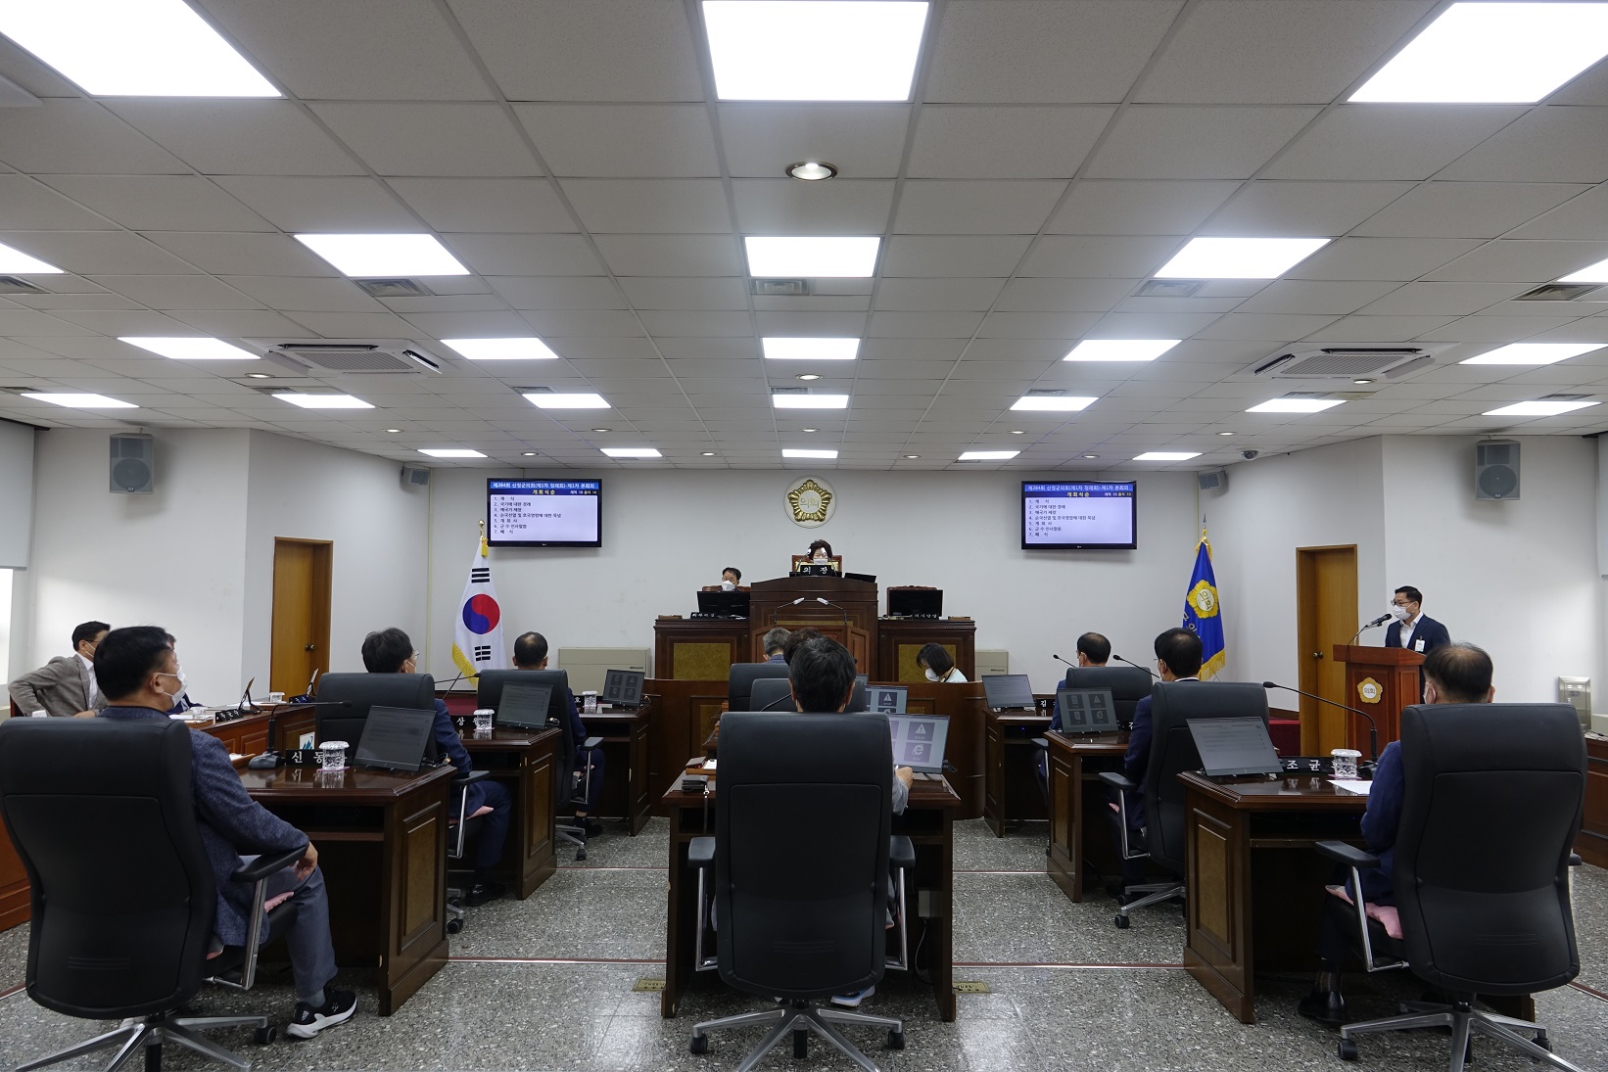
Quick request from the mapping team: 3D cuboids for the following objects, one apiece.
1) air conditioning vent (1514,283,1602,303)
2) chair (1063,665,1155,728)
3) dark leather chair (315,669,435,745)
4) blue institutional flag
[{"bbox_3d":[3.728,-1.217,5.303,0.300,0.050,0.300,0,-3,0],"label":"air conditioning vent"},{"bbox_3d":[1.736,1.357,6.559,0.690,1.120,0.690,1,-3,-7],"label":"chair"},{"bbox_3d":[-1.725,1.145,4.702,0.660,1.120,0.690,0,-3,6],"label":"dark leather chair"},{"bbox_3d":[4.444,0.812,11.961,0.520,1.720,0.300,0,-4,12],"label":"blue institutional flag"}]

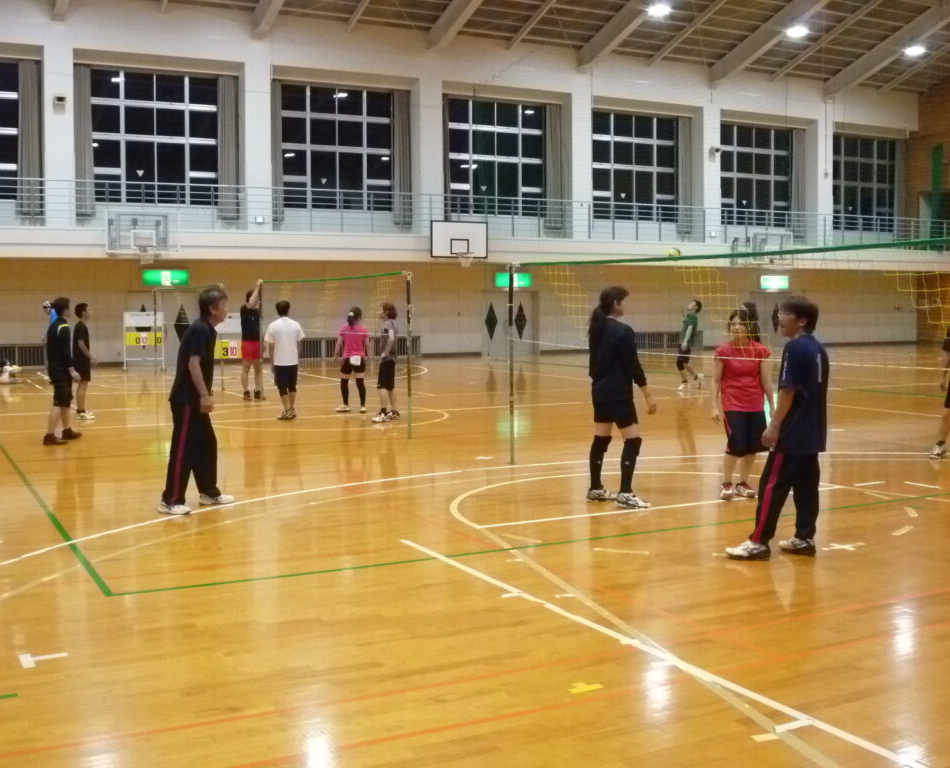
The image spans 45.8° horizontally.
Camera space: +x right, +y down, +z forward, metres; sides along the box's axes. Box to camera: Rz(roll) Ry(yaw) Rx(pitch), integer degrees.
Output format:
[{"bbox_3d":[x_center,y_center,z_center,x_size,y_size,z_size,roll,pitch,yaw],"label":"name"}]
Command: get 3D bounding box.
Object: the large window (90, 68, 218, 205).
[{"bbox_3d":[-8.717,-6.707,30.524,3.500,3.550,0.140,-2,5,-28],"label":"large window"}]

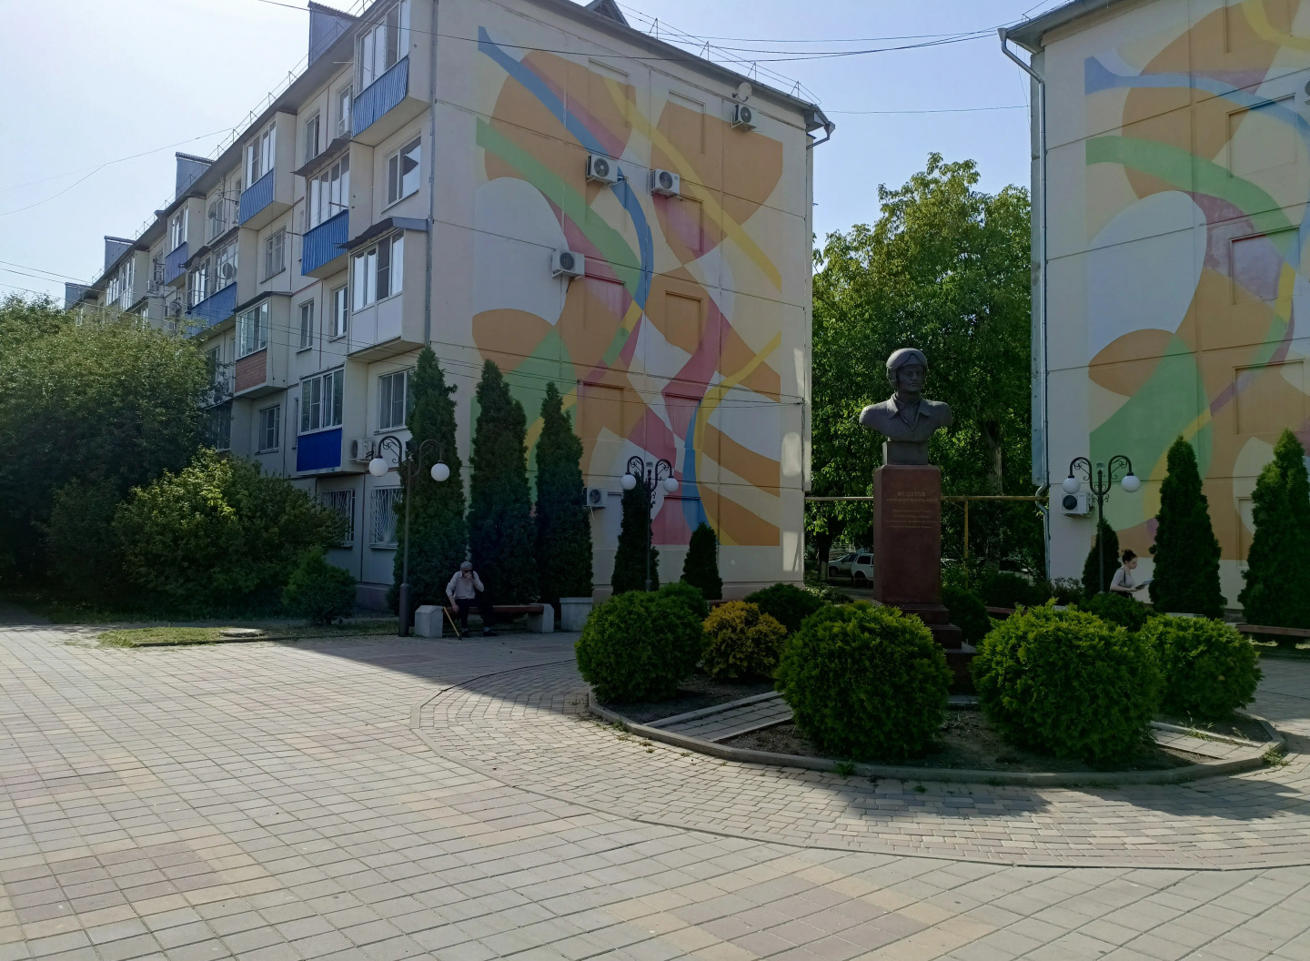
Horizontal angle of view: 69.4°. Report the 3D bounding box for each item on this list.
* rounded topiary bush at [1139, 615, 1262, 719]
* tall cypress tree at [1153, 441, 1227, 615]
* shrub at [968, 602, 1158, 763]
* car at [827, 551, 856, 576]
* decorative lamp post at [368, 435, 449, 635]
[{"bbox_3d":[5.219,1.772,9.179,1.150,0.940,1.150,1,-3,0],"label":"rounded topiary bush"},{"bbox_3d":[9.966,1.034,17.700,1.400,3.760,1.400,-1,-3,29],"label":"tall cypress tree"},{"bbox_3d":[2.980,1.477,6.908,1.280,1.150,1.280,1,-4,5],"label":"shrub"},{"bbox_3d":[11.312,4.864,56.246,4.300,1.520,1.750,3,-4,-25],"label":"car"},{"bbox_3d":[-4.000,0.908,15.300,1.330,3.220,0.300,3,-4,-40],"label":"decorative lamp post"}]

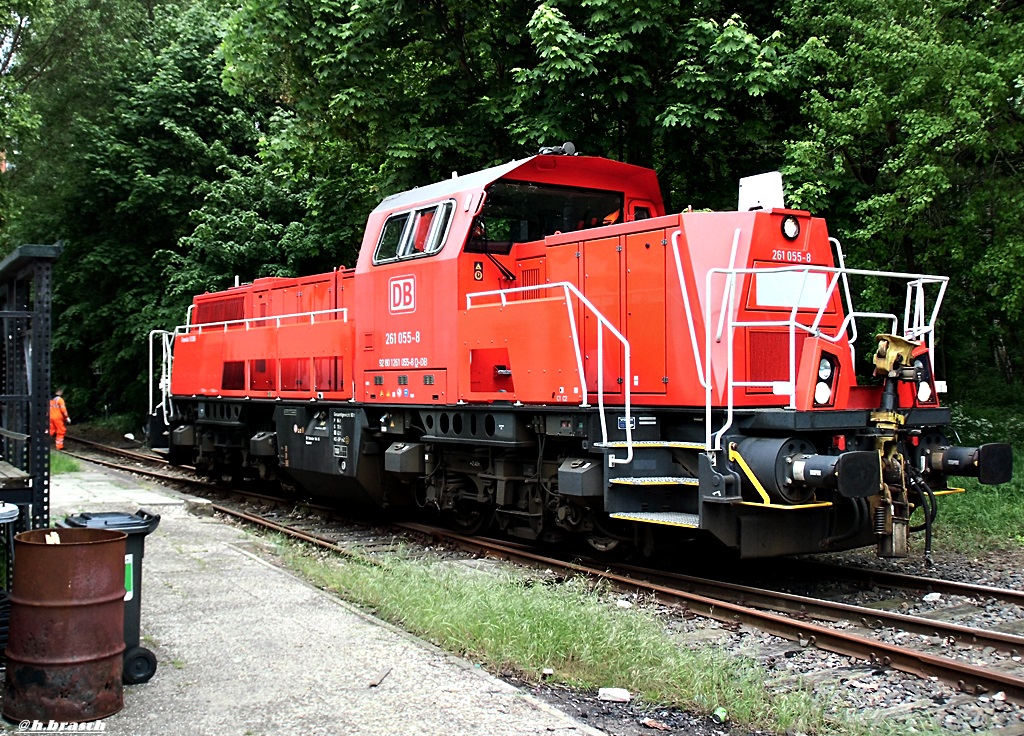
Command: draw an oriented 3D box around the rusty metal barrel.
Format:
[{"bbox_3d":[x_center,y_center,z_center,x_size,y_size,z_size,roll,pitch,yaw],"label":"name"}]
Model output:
[{"bbox_3d":[-2.318,1.324,6.170,0.590,0.885,0.590,2,0,0],"label":"rusty metal barrel"}]

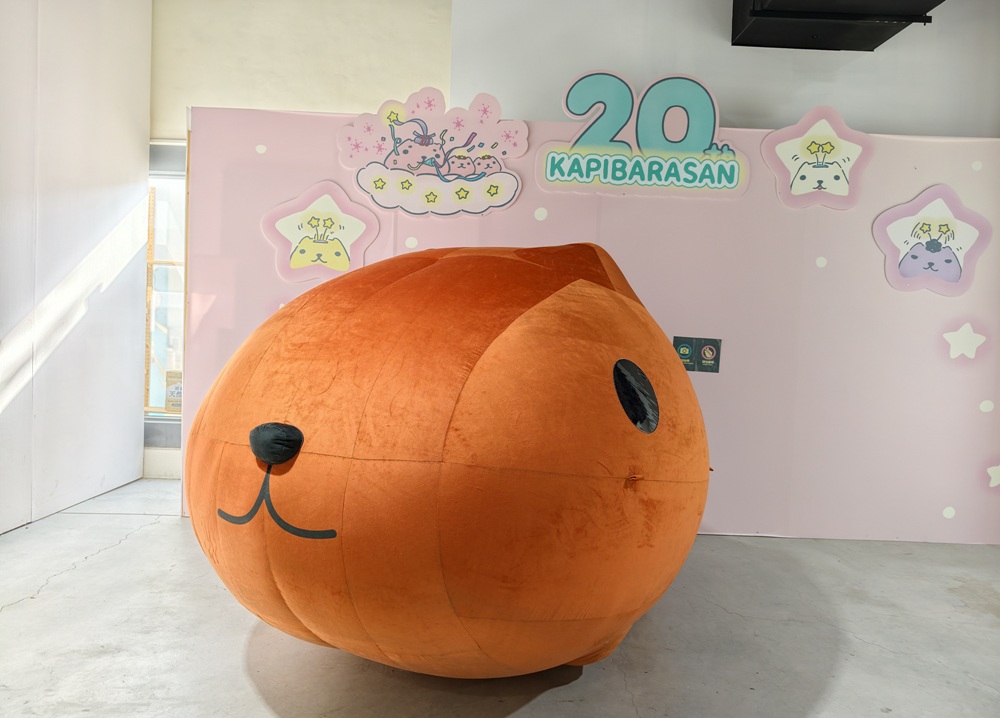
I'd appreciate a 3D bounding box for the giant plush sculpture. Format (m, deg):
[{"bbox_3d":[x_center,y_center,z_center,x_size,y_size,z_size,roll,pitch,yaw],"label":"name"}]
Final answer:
[{"bbox_3d":[-0.133,0.313,2.933,2.032,1.715,2.222,3,2,31],"label":"giant plush sculpture"}]

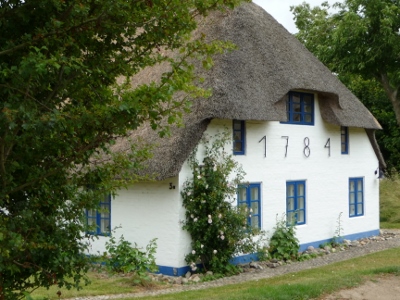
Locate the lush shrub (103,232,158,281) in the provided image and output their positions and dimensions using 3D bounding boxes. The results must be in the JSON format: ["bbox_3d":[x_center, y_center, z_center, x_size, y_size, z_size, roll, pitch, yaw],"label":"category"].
[{"bbox_3d":[-1.592,2.325,14.263,1.300,0.960,0.900,-1,-1,42],"label":"lush shrub"}]

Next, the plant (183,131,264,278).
[{"bbox_3d":[0.557,1.181,14.444,0.750,3.170,2.300,-1,-1,42],"label":"plant"}]

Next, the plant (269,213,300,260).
[{"bbox_3d":[2.205,2.260,16.280,0.660,1.120,0.920,-1,-1,42],"label":"plant"}]

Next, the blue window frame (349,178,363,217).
[{"bbox_3d":[4.856,1.465,19.817,0.110,1.200,0.910,-1,-1,42],"label":"blue window frame"}]

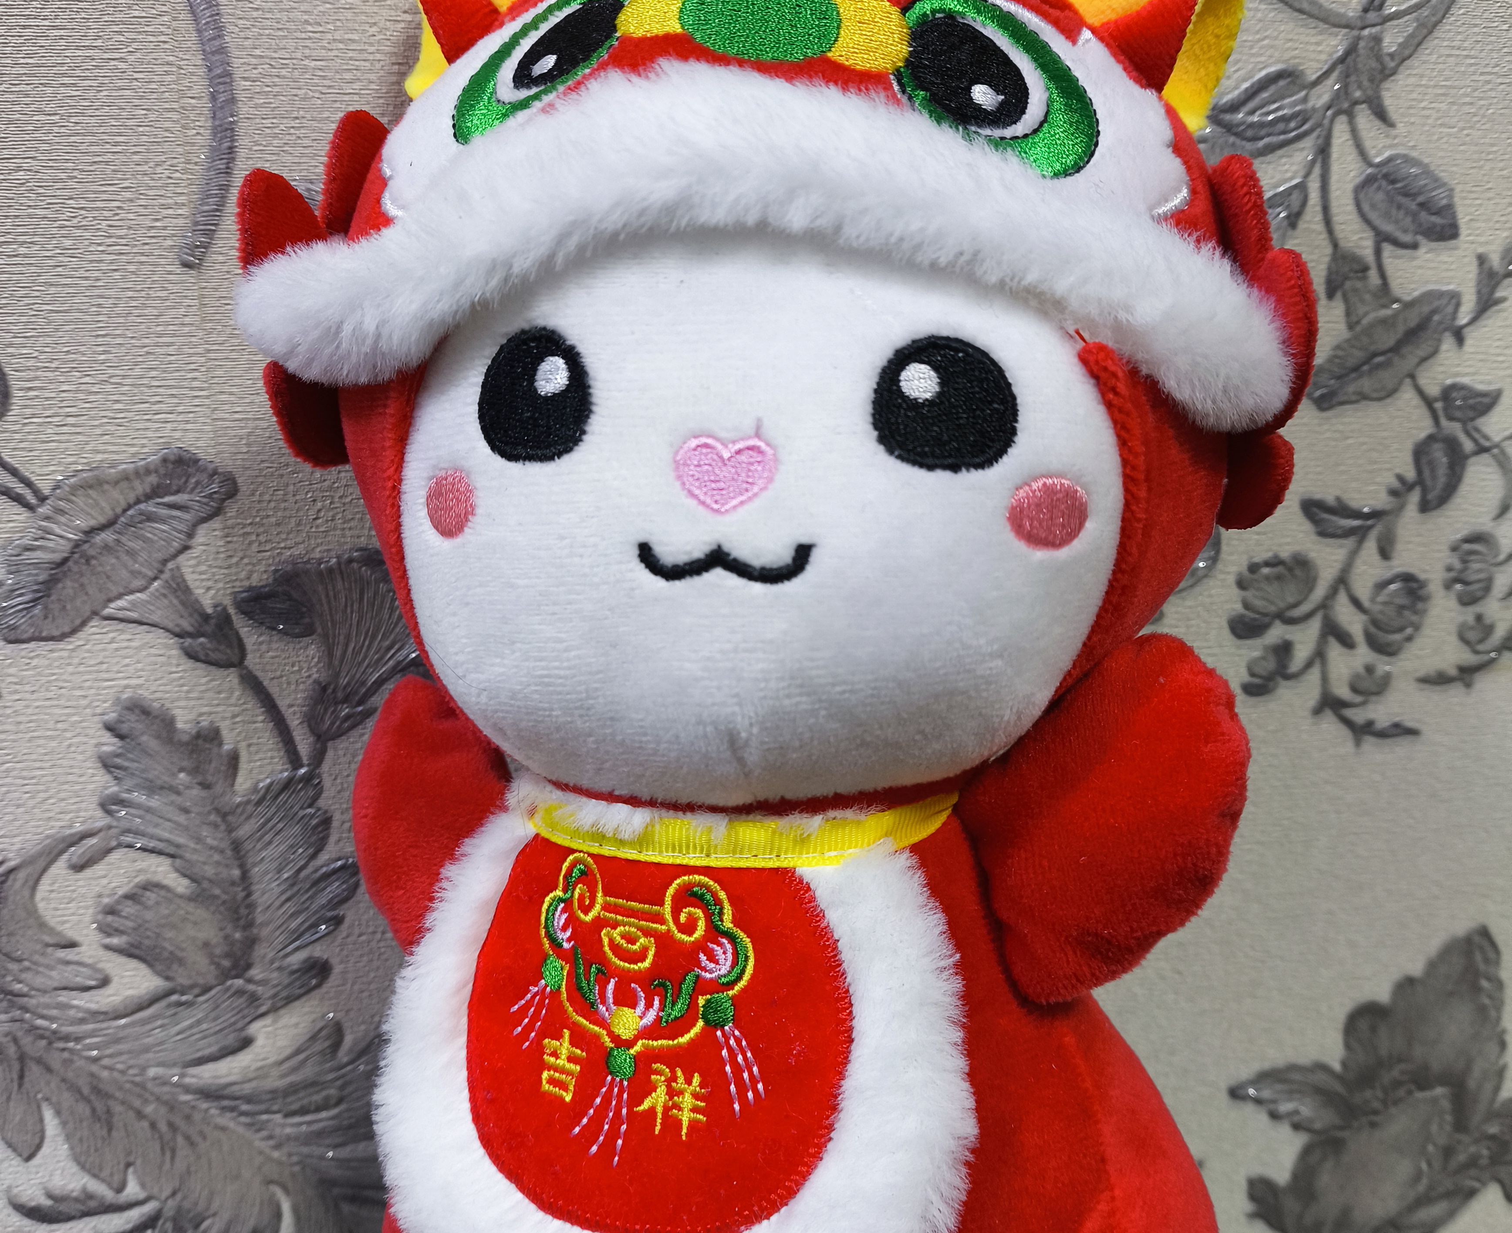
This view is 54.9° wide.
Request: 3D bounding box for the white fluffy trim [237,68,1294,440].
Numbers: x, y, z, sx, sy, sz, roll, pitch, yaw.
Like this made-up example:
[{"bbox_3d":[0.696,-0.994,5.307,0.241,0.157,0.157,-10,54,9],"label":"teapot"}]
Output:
[{"bbox_3d":[-0.005,-0.075,0.312,0.250,0.071,0.080,1,8,9],"label":"white fluffy trim"}]

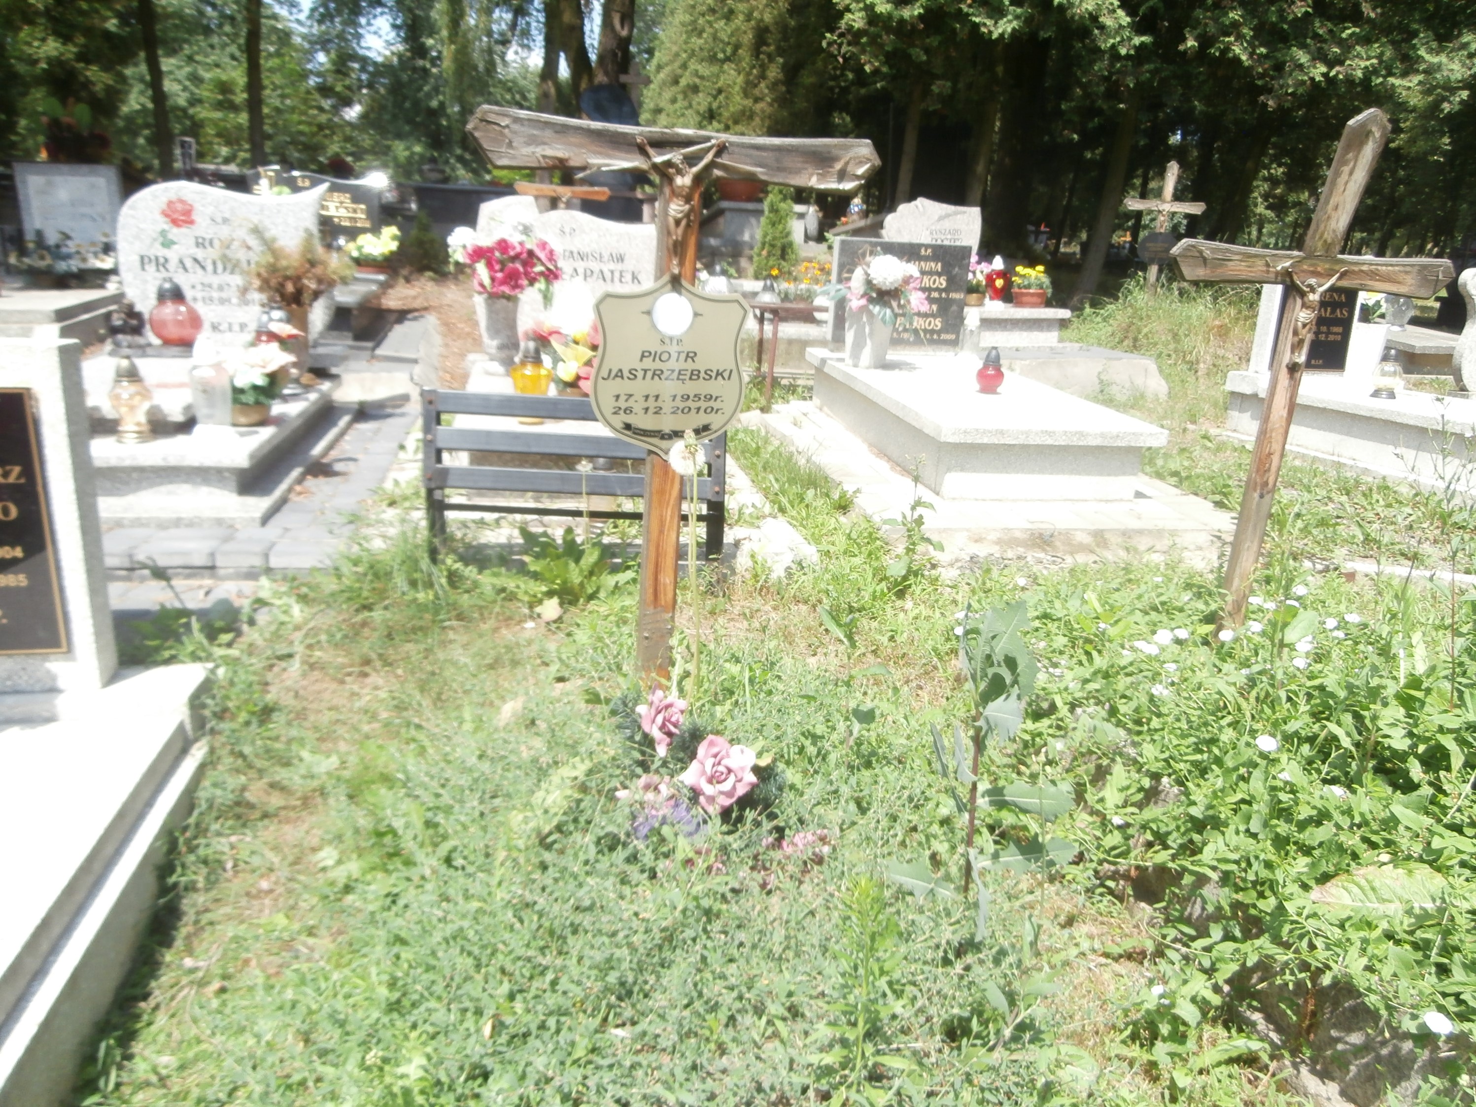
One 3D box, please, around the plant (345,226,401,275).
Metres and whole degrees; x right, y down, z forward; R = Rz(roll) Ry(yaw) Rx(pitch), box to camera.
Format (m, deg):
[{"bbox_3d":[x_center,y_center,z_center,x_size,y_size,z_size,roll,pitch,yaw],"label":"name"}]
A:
[{"bbox_3d":[-2.158,-1.789,6.050,0.320,0.280,0.250,0,19,-11],"label":"plant"}]

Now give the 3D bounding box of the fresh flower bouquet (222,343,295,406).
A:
[{"bbox_3d":[-1.514,-0.566,3.240,0.215,0.192,0.190,0,19,-11],"label":"fresh flower bouquet"}]

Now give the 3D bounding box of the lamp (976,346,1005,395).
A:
[{"bbox_3d":[1.110,-0.795,4.444,0.122,0.200,0.122,0,19,-11],"label":"lamp"}]

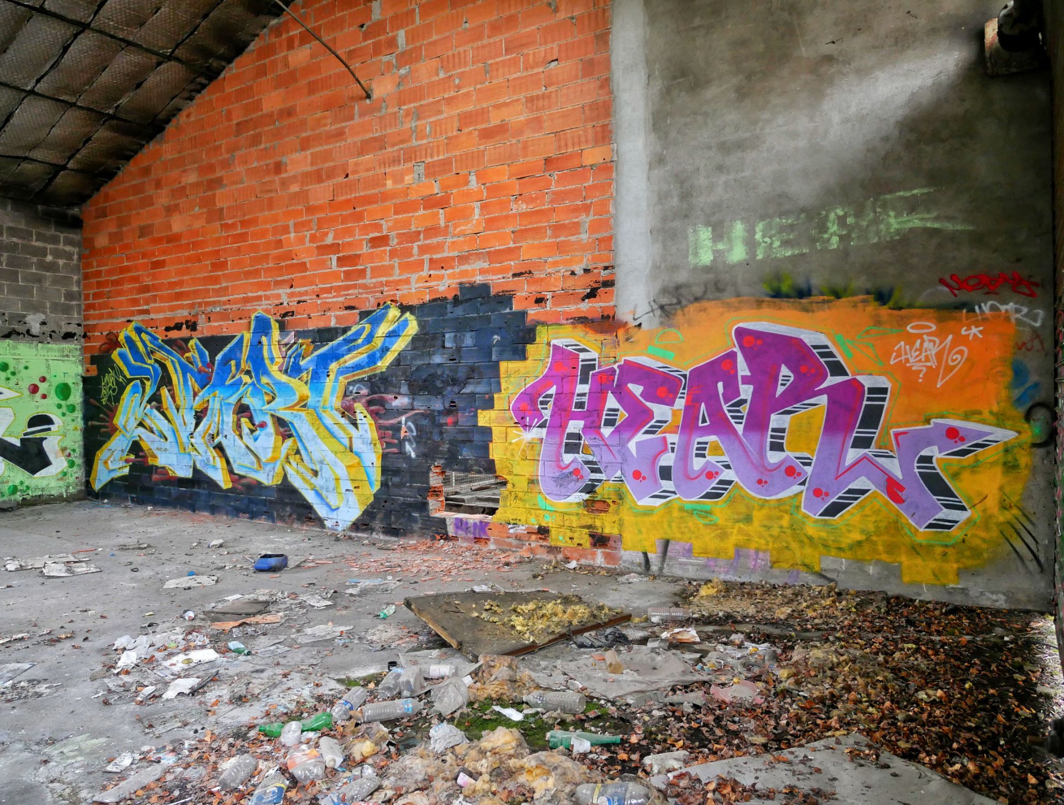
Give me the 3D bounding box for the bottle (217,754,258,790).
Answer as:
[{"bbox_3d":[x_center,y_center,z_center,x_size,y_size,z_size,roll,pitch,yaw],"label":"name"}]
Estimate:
[{"bbox_3d":[-1.110,1.393,2.811,0.078,0.072,0.190,0,0,9],"label":"bottle"}]

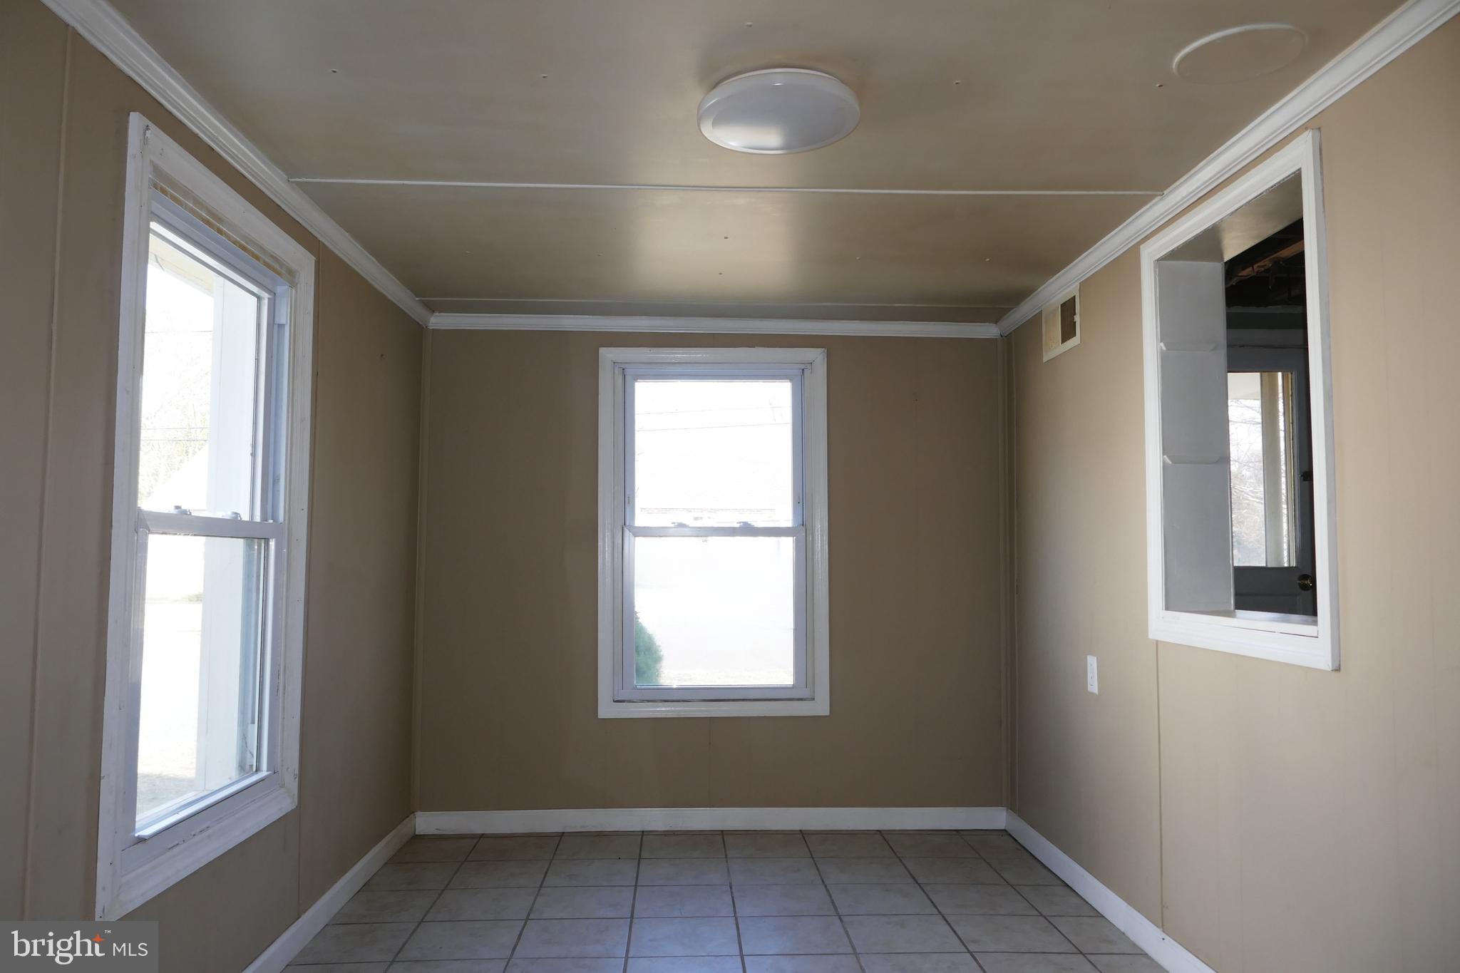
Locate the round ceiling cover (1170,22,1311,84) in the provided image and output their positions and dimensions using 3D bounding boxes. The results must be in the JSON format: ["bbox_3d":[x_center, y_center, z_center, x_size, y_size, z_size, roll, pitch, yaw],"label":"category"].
[{"bbox_3d":[0.993,-0.841,1.980,0.236,0.015,0.236,0,-4,0],"label":"round ceiling cover"}]

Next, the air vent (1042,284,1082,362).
[{"bbox_3d":[1.156,-0.565,3.561,0.018,0.200,0.354,0,-4,-2],"label":"air vent"}]

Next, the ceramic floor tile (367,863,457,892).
[{"bbox_3d":[-1.081,1.340,3.467,0.282,0.010,0.304,0,-4,-2],"label":"ceramic floor tile"}]

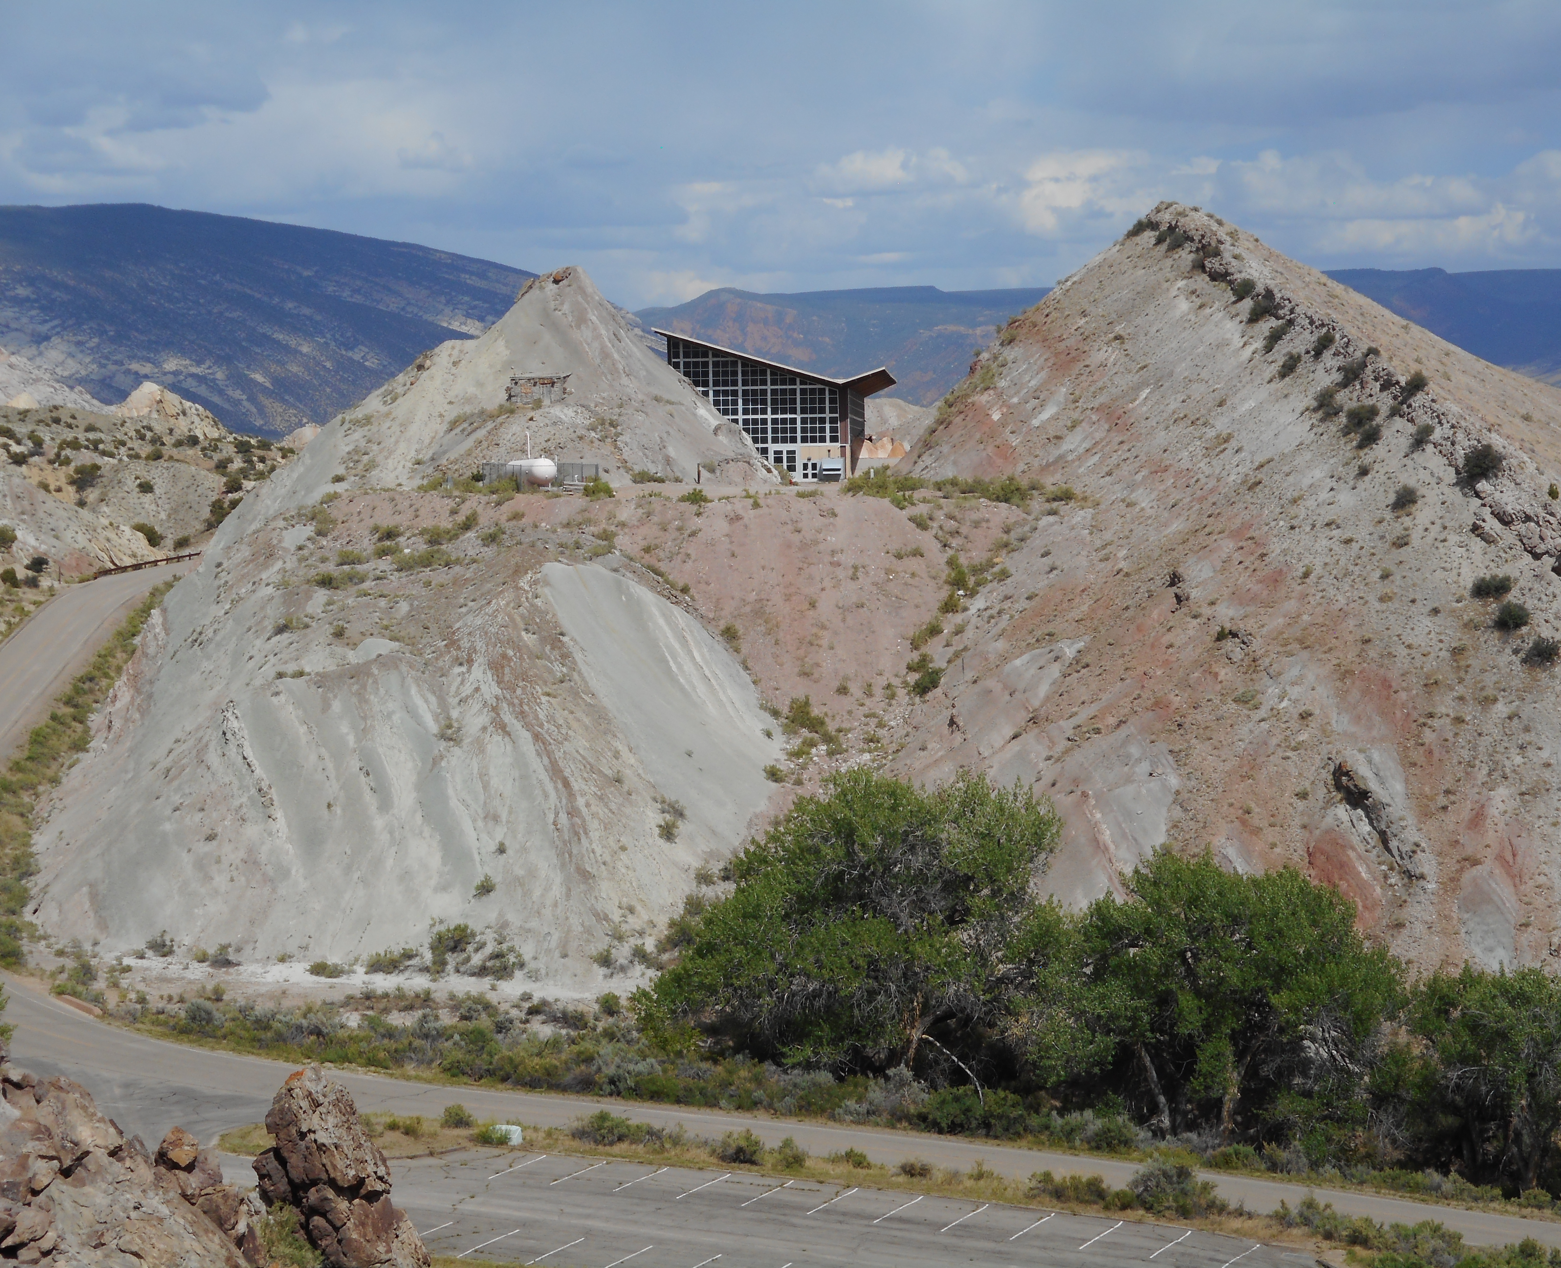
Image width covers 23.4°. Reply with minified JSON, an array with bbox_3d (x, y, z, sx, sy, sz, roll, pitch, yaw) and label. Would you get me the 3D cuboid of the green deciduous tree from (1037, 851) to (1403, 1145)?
[{"bbox_3d":[20.670,17.127,177.000,16.764,13.387,14.249,-1,2,0],"label":"green deciduous tree"}]

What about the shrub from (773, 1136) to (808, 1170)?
[{"bbox_3d":[0.439,23.010,166.703,1.492,1.334,1.441,-1,2,0],"label":"shrub"}]

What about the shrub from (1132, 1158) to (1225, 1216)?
[{"bbox_3d":[16.829,23.533,159.722,3.903,2.201,2.965,-1,2,0],"label":"shrub"}]

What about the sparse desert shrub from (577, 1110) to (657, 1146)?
[{"bbox_3d":[-7.487,22.490,171.212,3.654,1.423,2.225,-1,2,0],"label":"sparse desert shrub"}]

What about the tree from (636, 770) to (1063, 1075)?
[{"bbox_3d":[3.415,14.613,187.000,20.578,15.290,16.874,-1,2,0],"label":"tree"}]

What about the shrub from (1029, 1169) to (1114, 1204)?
[{"bbox_3d":[12.424,23.715,161.151,3.439,1.340,2.095,-1,2,0],"label":"shrub"}]

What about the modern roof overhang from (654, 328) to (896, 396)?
[{"bbox_3d":[0.087,-32.392,448.944,26.300,6.800,46.000,-1,2,3],"label":"modern roof overhang"}]

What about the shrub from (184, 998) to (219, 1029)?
[{"bbox_3d":[-31.181,20.502,202.690,1.884,1.482,1.724,-1,2,0],"label":"shrub"}]

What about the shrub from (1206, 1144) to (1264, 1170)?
[{"bbox_3d":[20.463,23.586,169.370,2.623,1.010,1.998,-1,2,0],"label":"shrub"}]

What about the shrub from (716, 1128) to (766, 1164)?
[{"bbox_3d":[-1.767,22.855,167.713,2.136,1.424,1.844,-1,2,0],"label":"shrub"}]

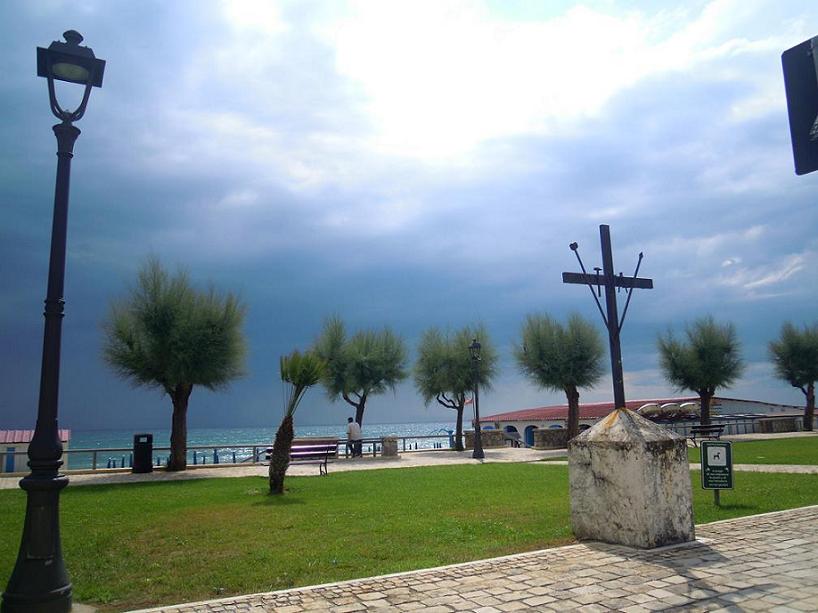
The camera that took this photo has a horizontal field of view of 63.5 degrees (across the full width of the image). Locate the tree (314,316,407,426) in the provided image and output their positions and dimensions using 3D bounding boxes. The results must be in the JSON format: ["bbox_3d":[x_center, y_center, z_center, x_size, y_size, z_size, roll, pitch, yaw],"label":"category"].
[{"bbox_3d":[-2.235,3.605,30.213,4.300,6.336,4.100,-1,-10,0],"label":"tree"}]

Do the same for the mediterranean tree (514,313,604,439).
[{"bbox_3d":[7.161,3.481,30.841,4.200,6.382,4.100,-1,-10,0],"label":"mediterranean tree"}]

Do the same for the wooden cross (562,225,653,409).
[{"bbox_3d":[2.427,0.110,8.077,1.400,2.300,0.190,3,-11,-22],"label":"wooden cross"}]

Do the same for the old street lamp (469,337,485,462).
[{"bbox_3d":[2.667,3.629,26.290,0.480,4.708,0.480,-1,-10,0],"label":"old street lamp"}]

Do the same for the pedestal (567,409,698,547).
[{"bbox_3d":[2.666,2.014,8.042,0.890,1.550,1.040,6,-12,-34],"label":"pedestal"}]

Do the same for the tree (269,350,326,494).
[{"bbox_3d":[-2.371,2.466,14.064,1.200,2.950,1.200,-1,-10,0],"label":"tree"}]

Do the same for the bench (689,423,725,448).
[{"bbox_3d":[11.175,4.892,24.890,1.850,0.830,0.650,5,-12,-31],"label":"bench"}]

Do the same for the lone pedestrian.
[{"bbox_3d":[-2.328,5.566,28.181,0.550,1.693,0.380,3,-11,-25],"label":"lone pedestrian"}]

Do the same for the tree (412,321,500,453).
[{"bbox_3d":[2.487,4.205,33.924,4.200,6.300,4.200,-1,-10,0],"label":"tree"}]

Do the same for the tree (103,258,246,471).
[{"bbox_3d":[-8.470,1.976,23.867,5.100,7.616,4.900,-1,-10,0],"label":"tree"}]

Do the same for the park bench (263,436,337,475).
[{"bbox_3d":[-3.028,4.317,18.545,2.000,0.840,0.650,6,-12,-33],"label":"park bench"}]

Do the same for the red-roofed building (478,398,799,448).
[{"bbox_3d":[17.015,9.540,52.948,16.000,3.850,19.000,4,-11,-28],"label":"red-roofed building"}]

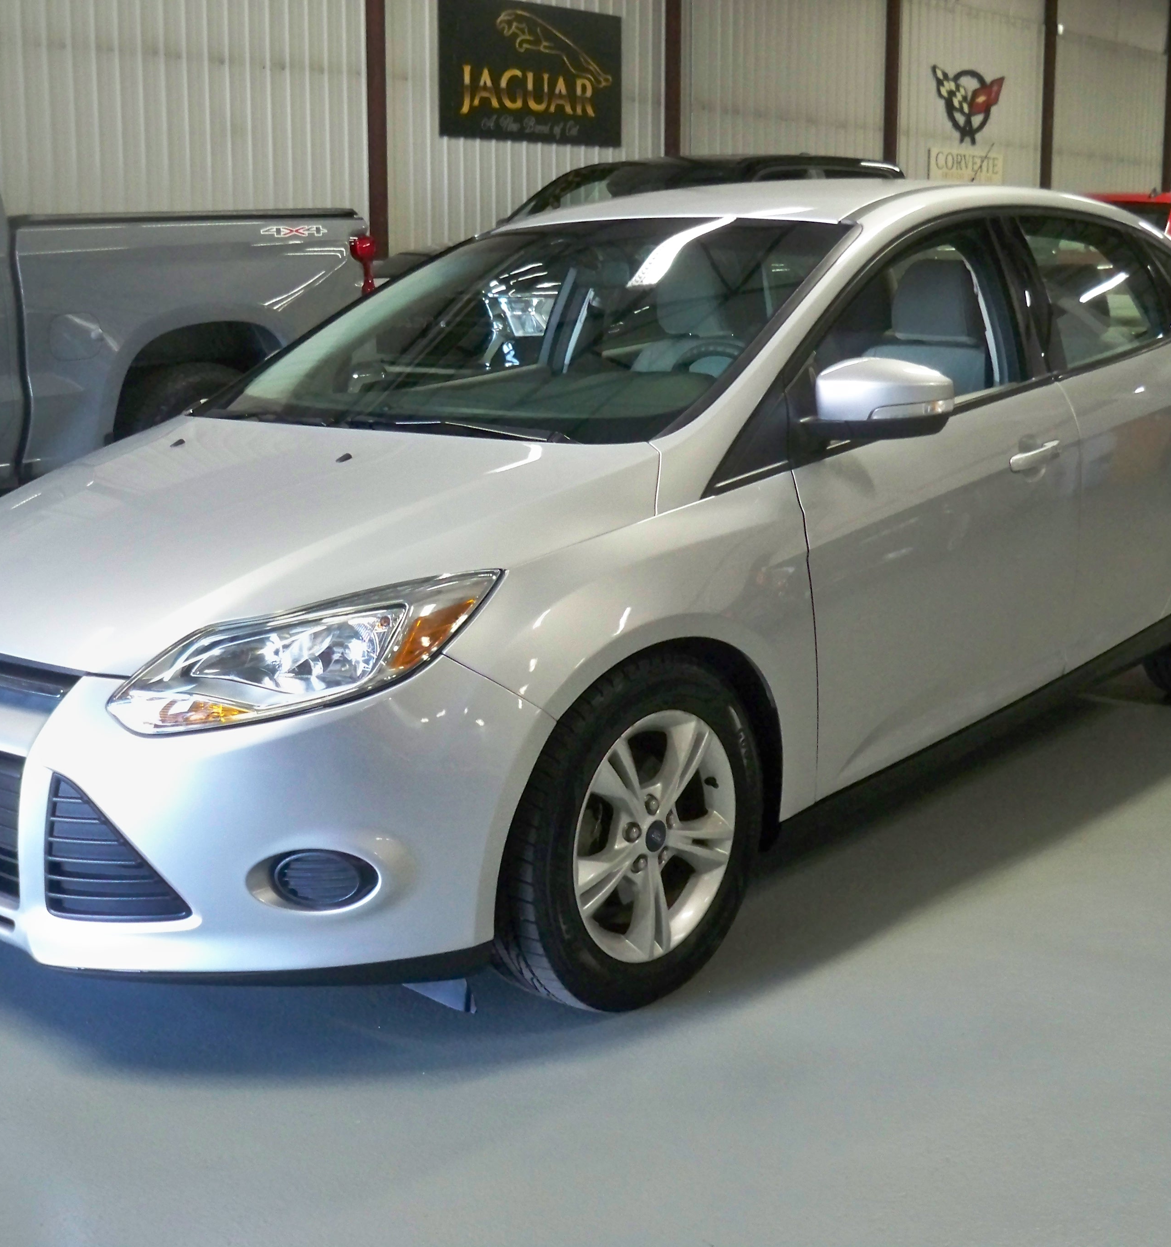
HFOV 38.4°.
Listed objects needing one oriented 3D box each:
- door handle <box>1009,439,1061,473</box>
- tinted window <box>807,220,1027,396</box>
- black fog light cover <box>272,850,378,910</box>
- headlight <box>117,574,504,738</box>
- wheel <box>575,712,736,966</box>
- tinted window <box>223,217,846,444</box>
[{"bbox_3d":[0.975,-0.369,3.633,0.050,0.042,0.190,11,17,41],"label":"door handle"},{"bbox_3d":[0.666,-0.637,3.484,0.100,0.440,0.960,-16,-2,44],"label":"tinted window"},{"bbox_3d":[-0.397,0.389,2.559,0.150,0.092,0.075,4,14,22],"label":"black fog light cover"},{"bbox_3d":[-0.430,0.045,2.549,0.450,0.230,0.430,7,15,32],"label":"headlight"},{"bbox_3d":[0.070,0.352,2.911,0.170,0.435,0.435,11,17,41],"label":"wheel"},{"bbox_3d":[-0.188,-0.648,3.602,1.340,0.150,1.000,11,41,41],"label":"tinted window"}]

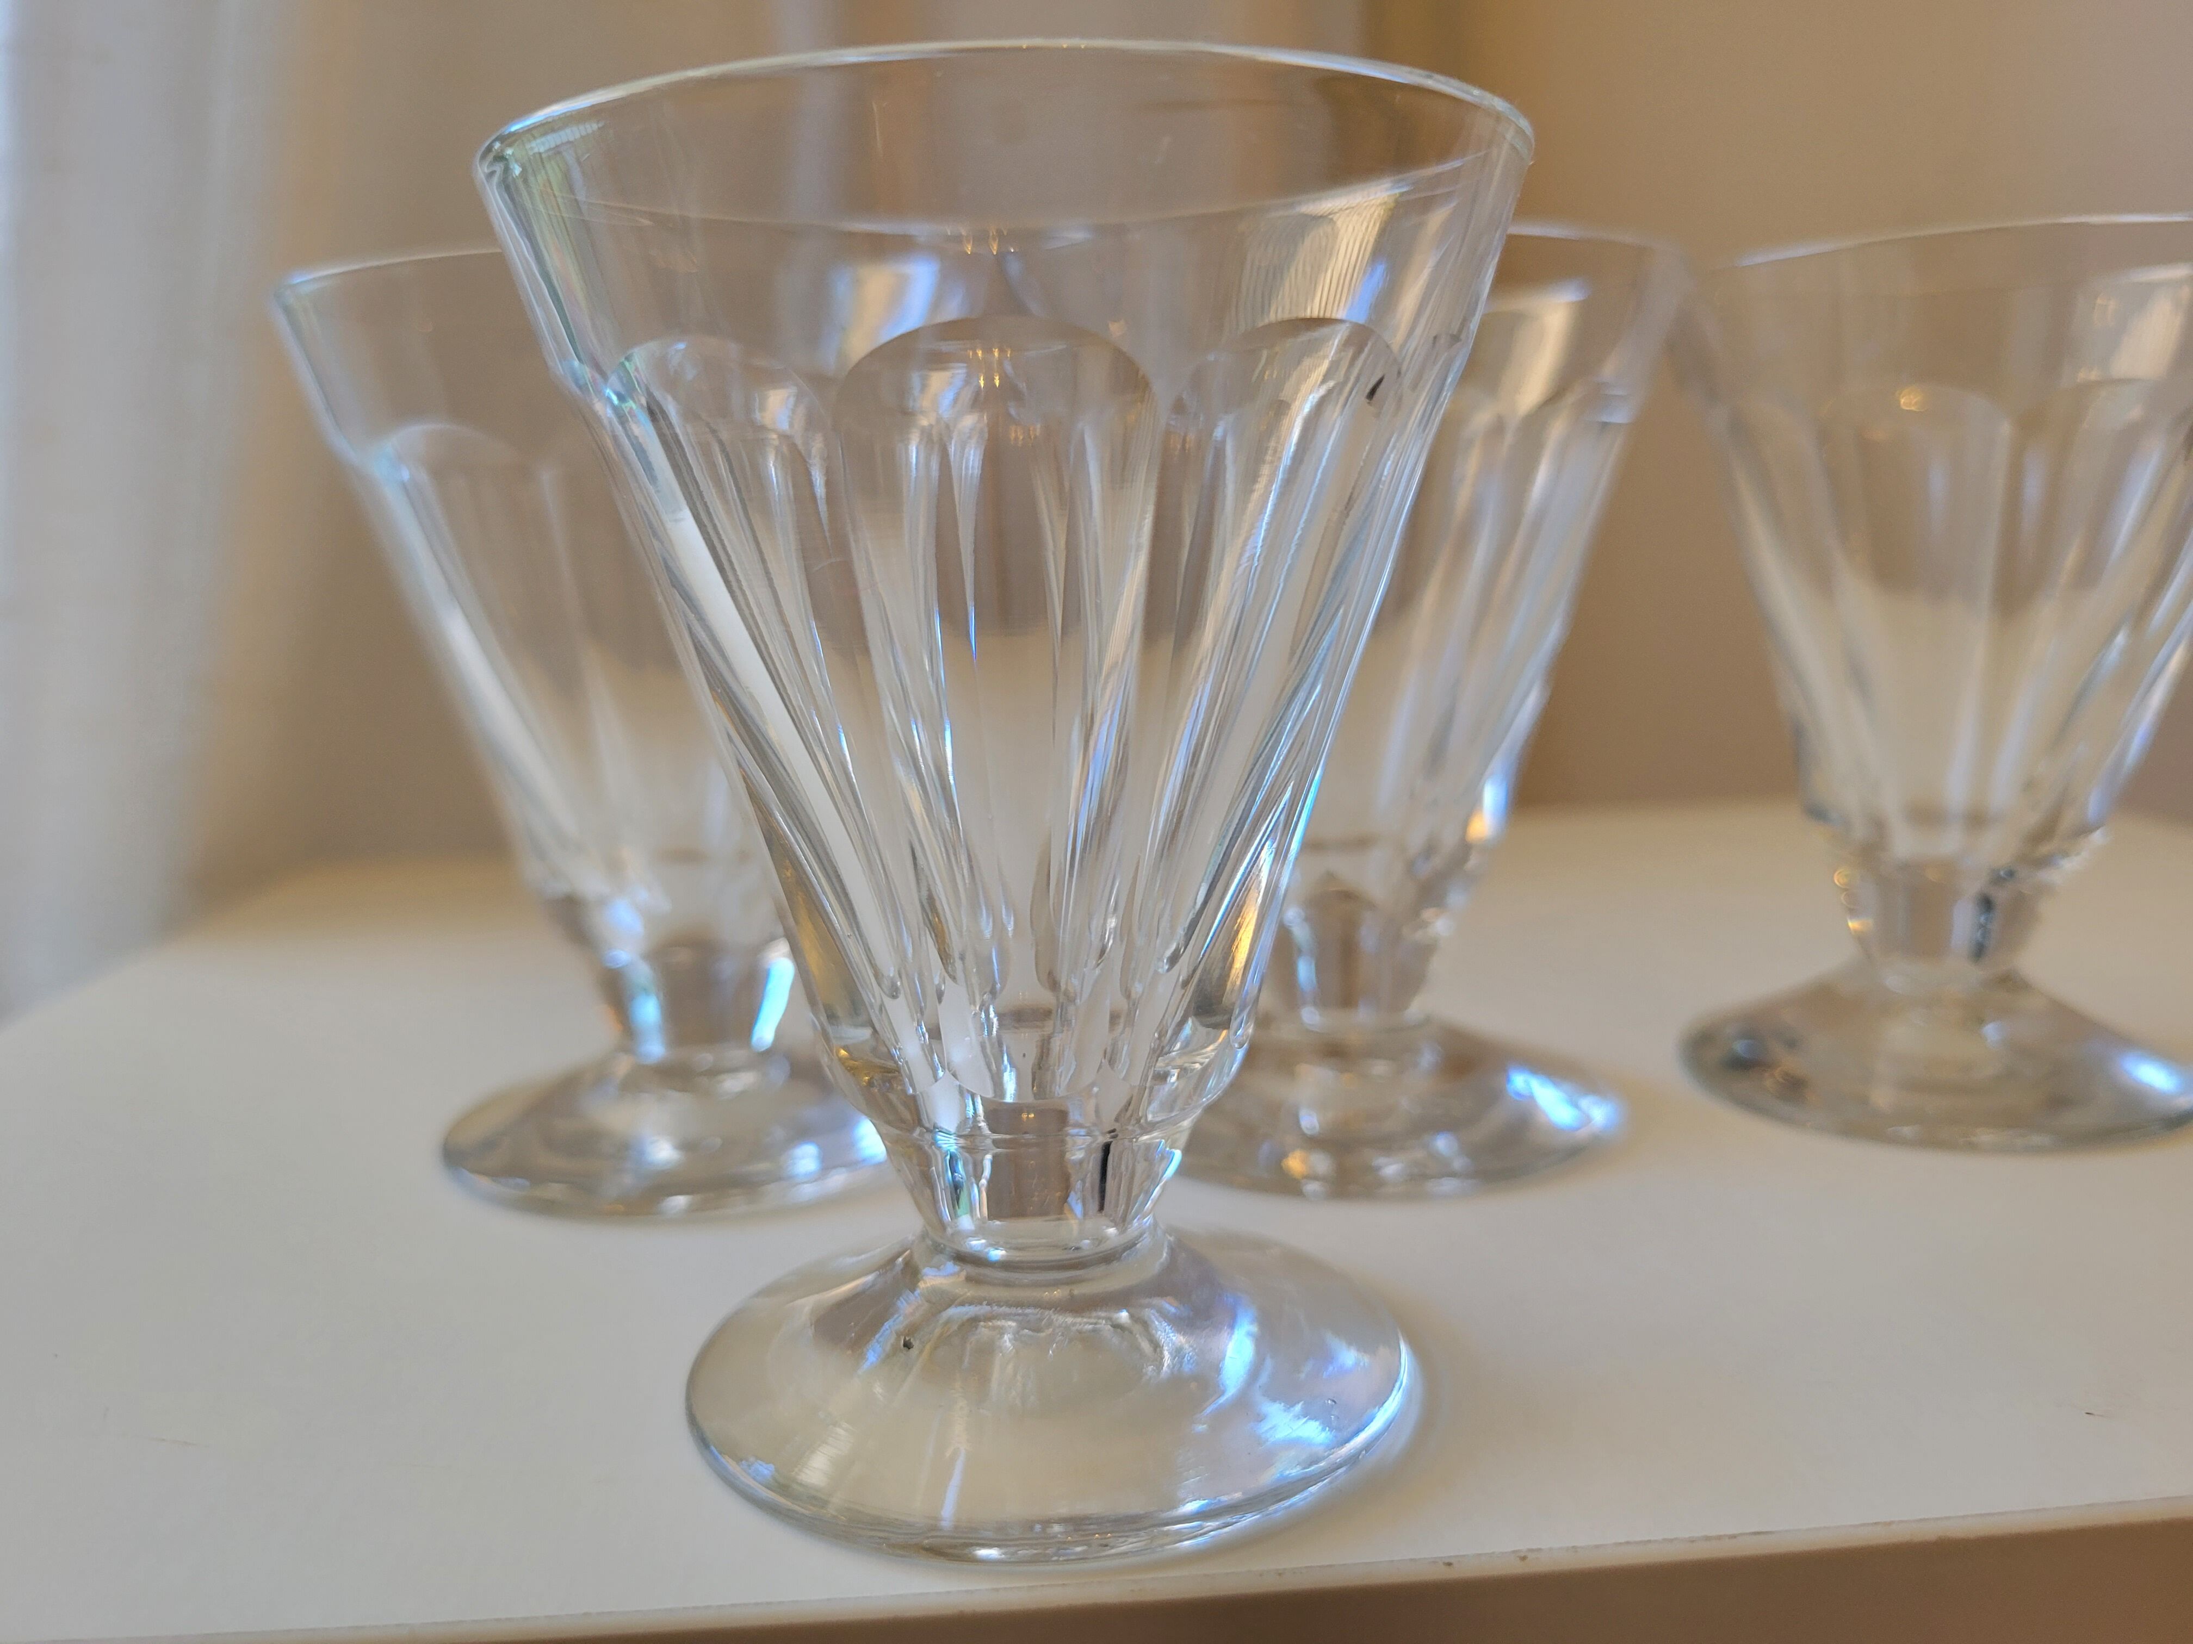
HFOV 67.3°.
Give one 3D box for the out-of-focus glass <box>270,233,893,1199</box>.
[{"bbox_3d":[-0.049,-0.010,0.197,0.078,0.099,0.078,-2,10,0],"label":"out-of-focus glass"}]

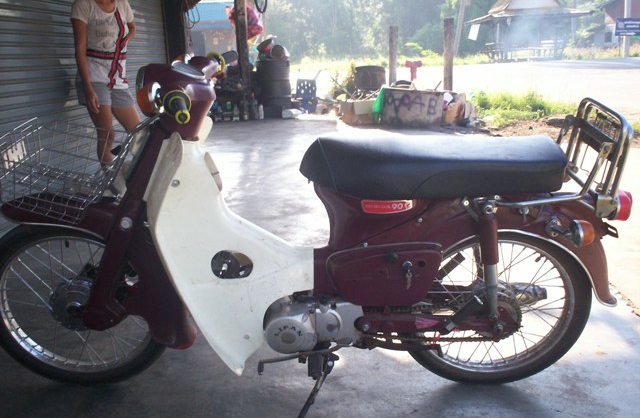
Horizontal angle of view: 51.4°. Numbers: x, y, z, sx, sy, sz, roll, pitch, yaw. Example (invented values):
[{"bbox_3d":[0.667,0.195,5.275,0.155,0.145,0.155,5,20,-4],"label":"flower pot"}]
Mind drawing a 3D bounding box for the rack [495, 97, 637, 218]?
[{"bbox_3d":[0.613,-0.138,1.753,0.335,0.270,0.280,1,25,-2],"label":"rack"}]

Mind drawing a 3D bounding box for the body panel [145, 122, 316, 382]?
[{"bbox_3d":[-0.222,0.057,1.824,0.410,0.680,0.420,1,25,-2],"label":"body panel"}]

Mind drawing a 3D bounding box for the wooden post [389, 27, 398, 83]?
[{"bbox_3d":[1.267,-2.503,11.816,0.155,1.423,0.155,3,13,7],"label":"wooden post"}]

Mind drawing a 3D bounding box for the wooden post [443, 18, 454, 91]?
[{"bbox_3d":[2.093,-2.357,11.008,0.165,1.528,0.165,3,13,7],"label":"wooden post"}]

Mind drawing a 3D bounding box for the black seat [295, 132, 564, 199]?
[{"bbox_3d":[0.288,-0.123,1.752,0.690,0.130,0.250,1,25,-2],"label":"black seat"}]

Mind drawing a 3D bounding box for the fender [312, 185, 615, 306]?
[{"bbox_3d":[0.419,0.096,1.857,0.875,0.375,0.220,1,25,-2],"label":"fender"}]

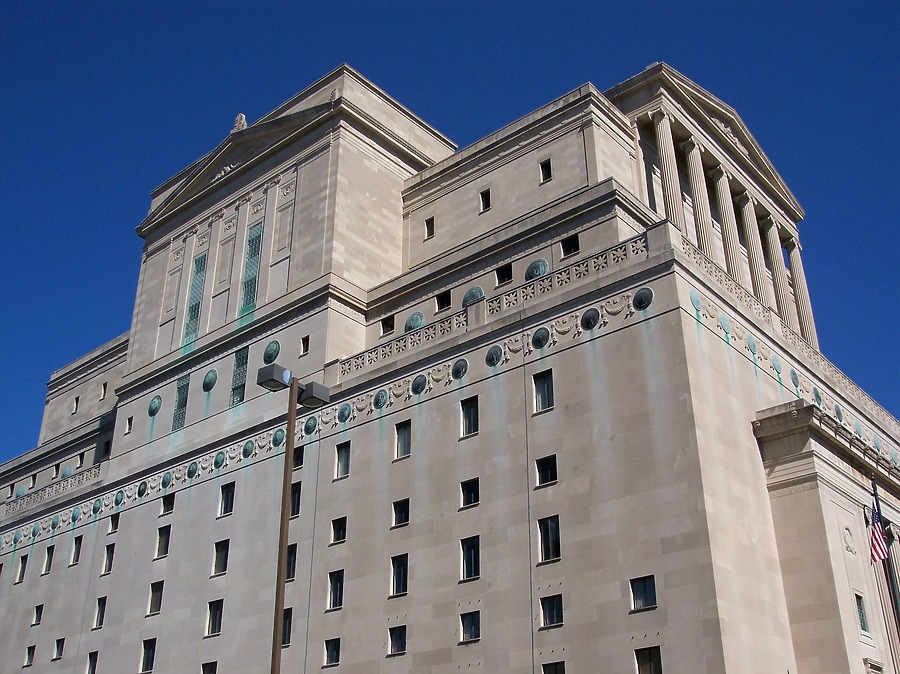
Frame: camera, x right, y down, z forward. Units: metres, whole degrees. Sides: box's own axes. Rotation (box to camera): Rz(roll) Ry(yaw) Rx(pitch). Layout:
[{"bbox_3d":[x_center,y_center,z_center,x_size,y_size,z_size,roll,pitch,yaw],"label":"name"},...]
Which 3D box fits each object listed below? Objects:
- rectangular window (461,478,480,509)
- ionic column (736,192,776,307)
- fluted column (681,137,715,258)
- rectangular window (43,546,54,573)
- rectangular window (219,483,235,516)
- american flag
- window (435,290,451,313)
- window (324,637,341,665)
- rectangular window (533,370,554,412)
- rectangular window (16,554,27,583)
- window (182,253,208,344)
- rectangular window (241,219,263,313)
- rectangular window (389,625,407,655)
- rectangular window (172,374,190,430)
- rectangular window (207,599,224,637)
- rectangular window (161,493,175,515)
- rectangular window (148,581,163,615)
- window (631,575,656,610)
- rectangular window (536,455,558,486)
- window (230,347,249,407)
[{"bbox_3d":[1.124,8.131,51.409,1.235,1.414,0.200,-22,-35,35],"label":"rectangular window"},{"bbox_3d":[23.764,-6.472,76.787,1.376,10.560,1.376,-22,-35,35],"label":"ionic column"},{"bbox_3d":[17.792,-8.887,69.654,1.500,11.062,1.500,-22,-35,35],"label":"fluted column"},{"bbox_3d":[-32.580,18.231,80.480,1.244,2.275,0.300,-22,-35,36],"label":"rectangular window"},{"bbox_3d":[-15.491,11.375,69.153,1.560,2.260,0.300,-22,-35,35],"label":"rectangular window"},{"bbox_3d":[19.160,8.666,44.000,0.850,2.600,0.400,-12,-30,21],"label":"american flag"},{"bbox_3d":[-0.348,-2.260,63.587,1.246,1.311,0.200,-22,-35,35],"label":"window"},{"bbox_3d":[-6.668,18.200,56.943,1.328,1.412,0.300,-22,-35,35],"label":"window"},{"bbox_3d":[4.794,2.824,50.062,1.256,2.137,0.260,-22,-35,35],"label":"rectangular window"},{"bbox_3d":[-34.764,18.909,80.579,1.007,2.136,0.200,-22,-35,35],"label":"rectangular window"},{"bbox_3d":[-19.857,-2.916,77.255,1.763,7.388,0.260,-22,-35,35],"label":"window"},{"bbox_3d":[-15.888,-5.562,79.629,1.880,8.080,0.300,-22,-35,35],"label":"rectangular window"},{"bbox_3d":[-2.569,15.514,50.490,1.219,1.350,0.260,-22,-35,35],"label":"rectangular window"},{"bbox_3d":[-20.412,5.019,75.425,1.621,4.492,0.300,-22,-35,36],"label":"rectangular window"},{"bbox_3d":[-14.431,17.409,61.048,1.500,2.119,0.260,-22,-35,35],"label":"rectangular window"},{"bbox_3d":[-19.600,11.727,69.110,1.463,1.331,0.260,-22,-35,35],"label":"rectangular window"},{"bbox_3d":[-19.535,17.494,65.979,1.463,2.156,0.260,-22,-35,35],"label":"rectangular window"},{"bbox_3d":[8.572,11.292,43.431,1.207,1.407,0.300,-22,-35,36],"label":"window"},{"bbox_3d":[5.114,7.000,51.303,1.336,1.440,0.300,-22,-35,35],"label":"rectangular window"},{"bbox_3d":[-14.564,2.804,68.946,1.575,4.260,0.260,-22,-35,35],"label":"window"}]

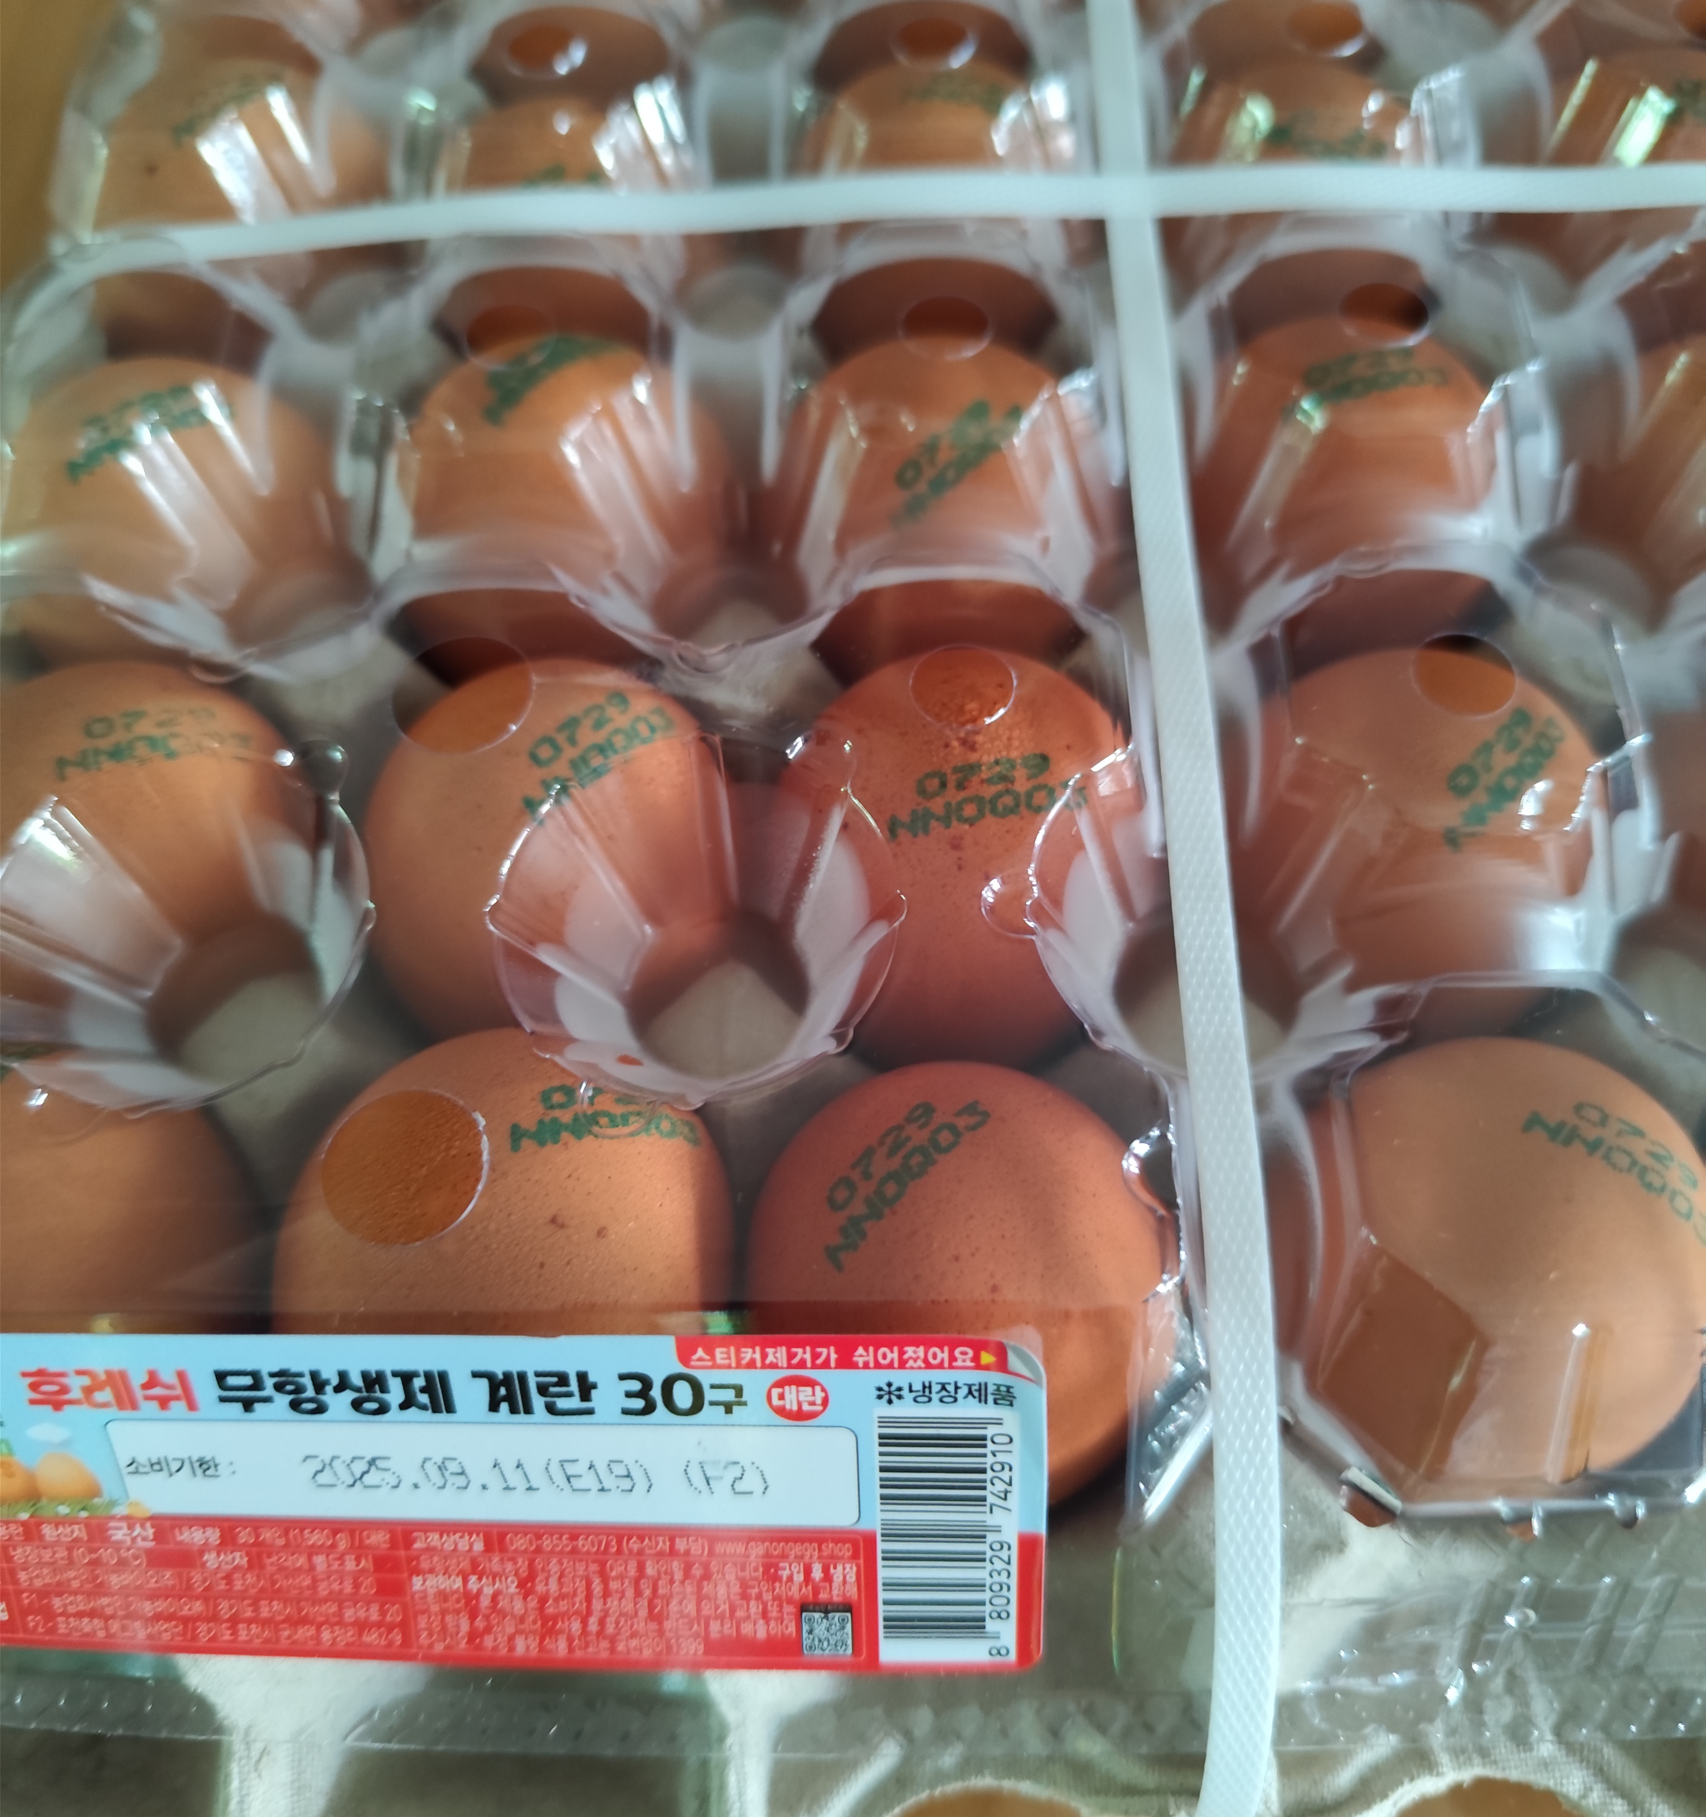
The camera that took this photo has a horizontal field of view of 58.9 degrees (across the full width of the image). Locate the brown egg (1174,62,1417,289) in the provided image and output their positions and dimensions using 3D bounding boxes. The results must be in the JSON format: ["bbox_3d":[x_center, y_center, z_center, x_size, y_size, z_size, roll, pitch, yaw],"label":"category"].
[{"bbox_3d":[0.065,-0.099,0.227,0.042,0.054,0.042,-1,65,1],"label":"brown egg"}]

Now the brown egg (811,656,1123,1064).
[{"bbox_3d":[0.013,-0.005,0.178,0.044,0.056,0.044,-1,61,1],"label":"brown egg"}]

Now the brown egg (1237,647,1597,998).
[{"bbox_3d":[0.064,-0.007,0.178,0.043,0.056,0.043,0,64,0],"label":"brown egg"}]

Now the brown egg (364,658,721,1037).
[{"bbox_3d":[-0.037,-0.007,0.185,0.043,0.055,0.043,-1,65,1],"label":"brown egg"}]

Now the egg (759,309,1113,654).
[{"bbox_3d":[0.012,-0.050,0.201,0.044,0.056,0.044,-1,64,2],"label":"egg"}]

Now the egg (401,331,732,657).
[{"bbox_3d":[-0.038,-0.049,0.201,0.044,0.056,0.044,1,63,-2],"label":"egg"}]

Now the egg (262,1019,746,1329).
[{"bbox_3d":[-0.037,0.036,0.162,0.044,0.057,0.044,-1,65,1],"label":"egg"}]

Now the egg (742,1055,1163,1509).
[{"bbox_3d":[0.011,0.039,0.161,0.044,0.057,0.044,-1,65,1],"label":"egg"}]

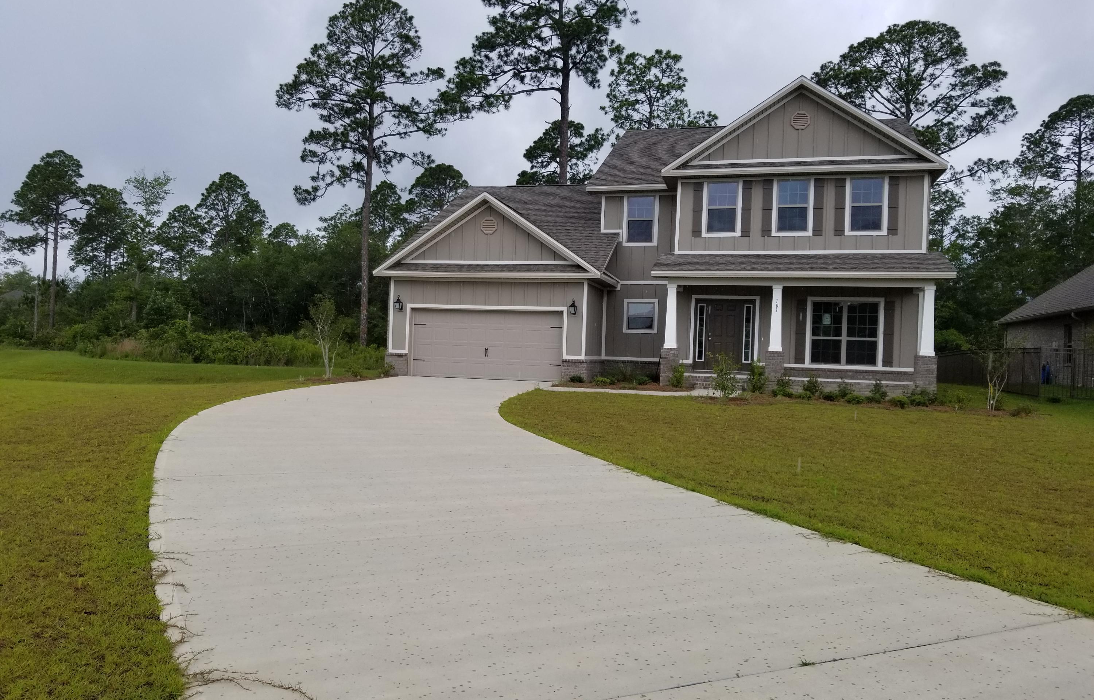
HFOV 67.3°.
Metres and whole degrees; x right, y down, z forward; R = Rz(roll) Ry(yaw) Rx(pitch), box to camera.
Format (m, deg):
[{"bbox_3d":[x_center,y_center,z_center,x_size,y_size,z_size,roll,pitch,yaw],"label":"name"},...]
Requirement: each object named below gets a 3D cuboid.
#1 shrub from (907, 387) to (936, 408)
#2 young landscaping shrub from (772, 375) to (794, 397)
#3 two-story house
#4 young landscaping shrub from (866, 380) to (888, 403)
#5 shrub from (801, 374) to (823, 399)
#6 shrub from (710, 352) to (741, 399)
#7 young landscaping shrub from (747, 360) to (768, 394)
[{"bbox_3d":[9.301,1.165,20.370,0.742,0.487,0.742,2,-1,15],"label":"shrub"},{"bbox_3d":[6.206,0.956,21.616,0.562,0.585,0.562,2,-1,15],"label":"young landscaping shrub"},{"bbox_3d":[4.558,-3.805,30.746,16.850,10.020,14.800,2,-1,15],"label":"two-story house"},{"bbox_3d":[8.438,1.049,21.017,0.546,0.590,0.546,2,-1,15],"label":"young landscaping shrub"},{"bbox_3d":[6.889,0.959,21.433,0.557,0.646,0.557,2,-1,15],"label":"shrub"},{"bbox_3d":[4.613,0.662,21.220,0.772,1.214,0.772,2,-1,15],"label":"shrub"},{"bbox_3d":[5.699,0.718,22.274,0.579,0.904,0.579,2,-1,15],"label":"young landscaping shrub"}]

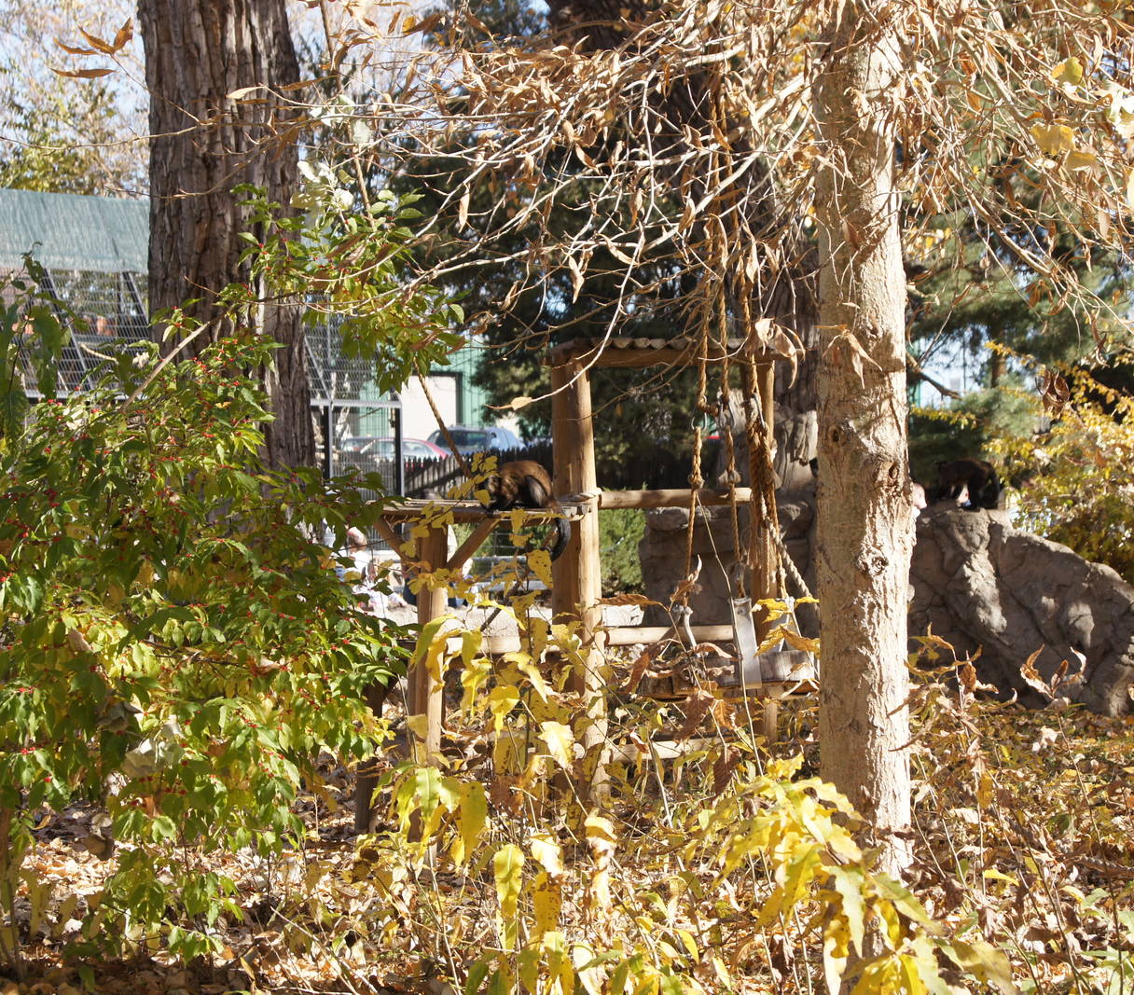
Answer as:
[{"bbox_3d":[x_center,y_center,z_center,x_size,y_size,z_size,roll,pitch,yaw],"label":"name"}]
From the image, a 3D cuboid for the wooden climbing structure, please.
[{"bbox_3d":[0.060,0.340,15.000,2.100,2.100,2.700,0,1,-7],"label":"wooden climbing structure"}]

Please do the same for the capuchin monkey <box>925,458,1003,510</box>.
[{"bbox_3d":[2.394,-0.084,20.500,0.460,0.320,0.180,0,1,21],"label":"capuchin monkey"}]

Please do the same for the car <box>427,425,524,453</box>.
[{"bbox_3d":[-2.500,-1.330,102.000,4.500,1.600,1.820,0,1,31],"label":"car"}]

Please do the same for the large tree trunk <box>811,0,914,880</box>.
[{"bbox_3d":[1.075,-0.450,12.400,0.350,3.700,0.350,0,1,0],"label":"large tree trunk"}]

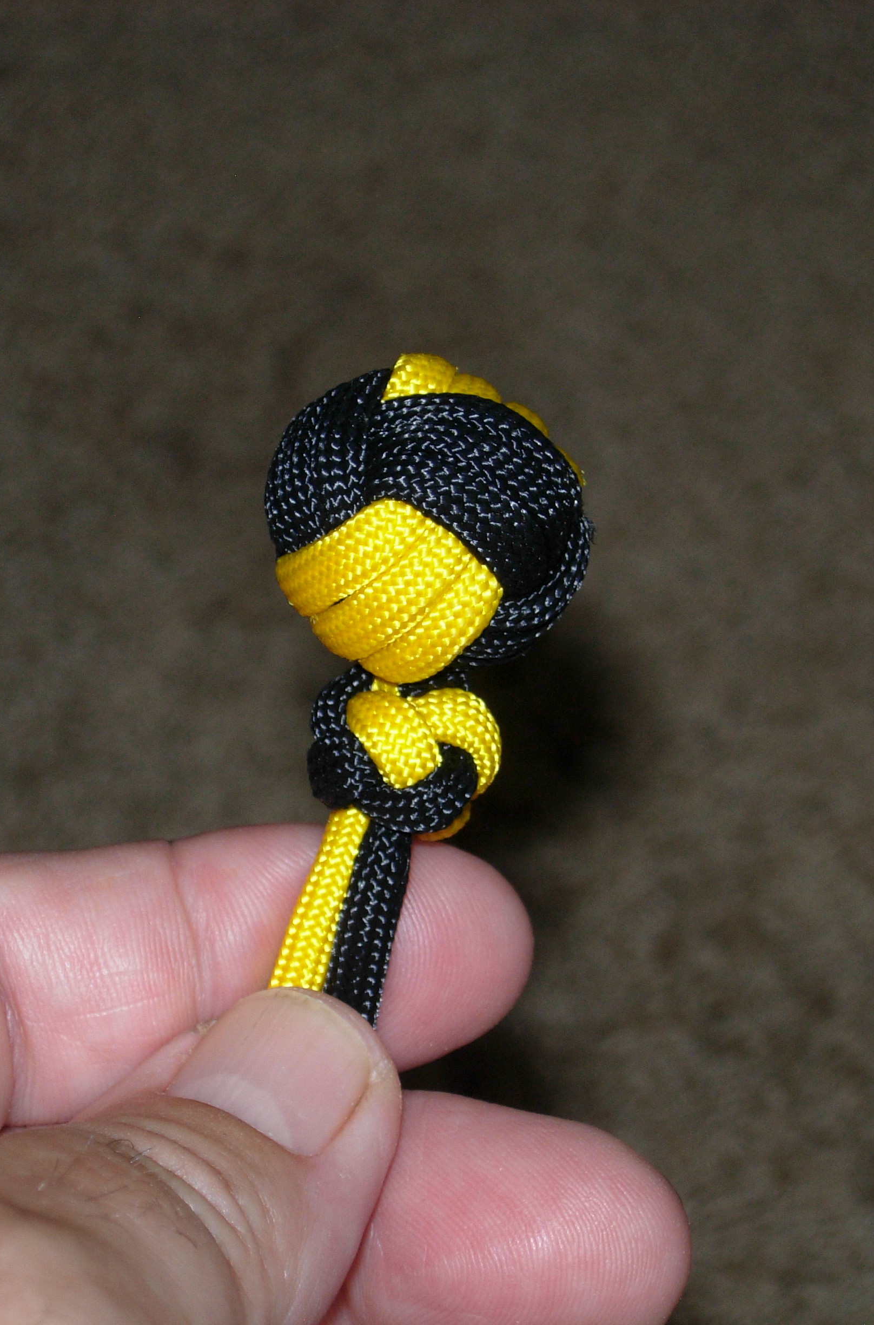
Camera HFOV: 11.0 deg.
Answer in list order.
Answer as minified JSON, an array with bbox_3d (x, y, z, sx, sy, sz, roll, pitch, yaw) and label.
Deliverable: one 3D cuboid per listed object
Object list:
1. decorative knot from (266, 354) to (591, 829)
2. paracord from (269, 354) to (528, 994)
[{"bbox_3d":[-0.001,-0.005,0.357,0.025,0.025,0.037,5,99,0],"label":"decorative knot"},{"bbox_3d":[-0.003,0.002,0.357,0.023,0.024,0.053,8,97,0],"label":"paracord"}]

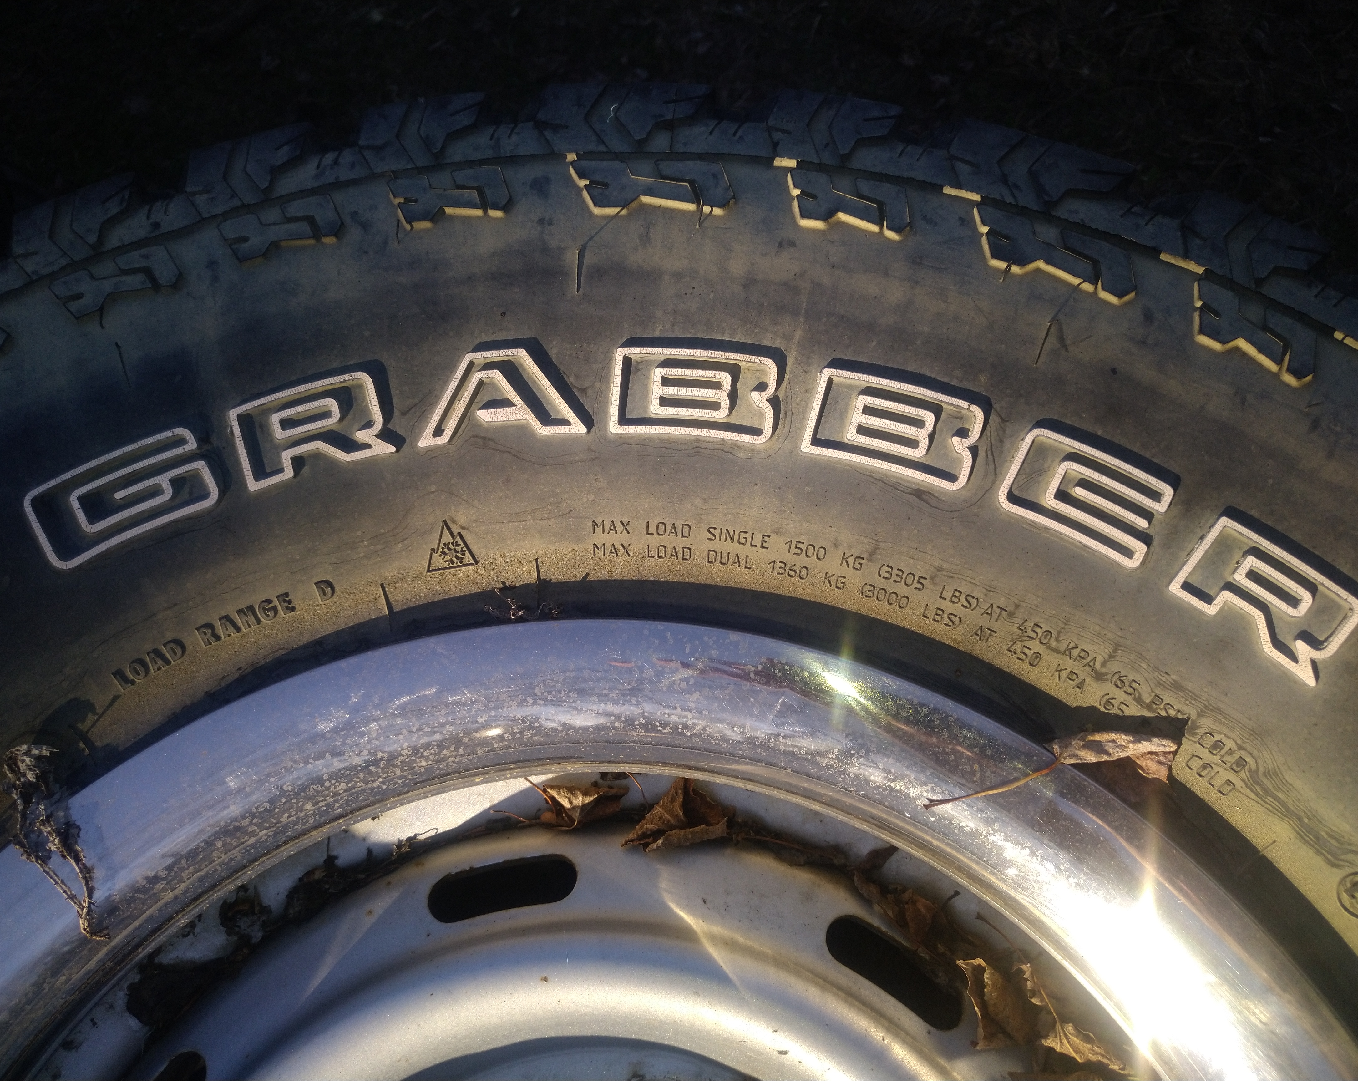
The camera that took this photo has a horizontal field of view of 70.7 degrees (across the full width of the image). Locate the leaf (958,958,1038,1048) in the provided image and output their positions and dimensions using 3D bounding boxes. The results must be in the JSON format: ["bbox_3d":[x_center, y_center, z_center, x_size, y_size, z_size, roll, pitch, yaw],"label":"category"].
[{"bbox_3d":[0.090,0.131,0.272,0.016,0.022,0.023,-9,71,-2],"label":"leaf"}]

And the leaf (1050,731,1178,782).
[{"bbox_3d":[0.108,0.052,0.240,0.032,0.012,0.011,10,72,5],"label":"leaf"}]

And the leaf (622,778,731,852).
[{"bbox_3d":[-0.002,0.082,0.287,0.033,0.026,0.019,-11,71,-2],"label":"leaf"}]

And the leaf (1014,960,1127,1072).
[{"bbox_3d":[0.105,0.134,0.262,0.012,0.022,0.037,-39,74,-11],"label":"leaf"}]

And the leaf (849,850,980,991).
[{"bbox_3d":[0.071,0.109,0.280,0.015,0.022,0.043,-37,74,-11],"label":"leaf"}]

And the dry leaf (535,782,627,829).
[{"bbox_3d":[-0.030,0.081,0.290,0.029,0.020,0.012,1,71,2],"label":"dry leaf"}]

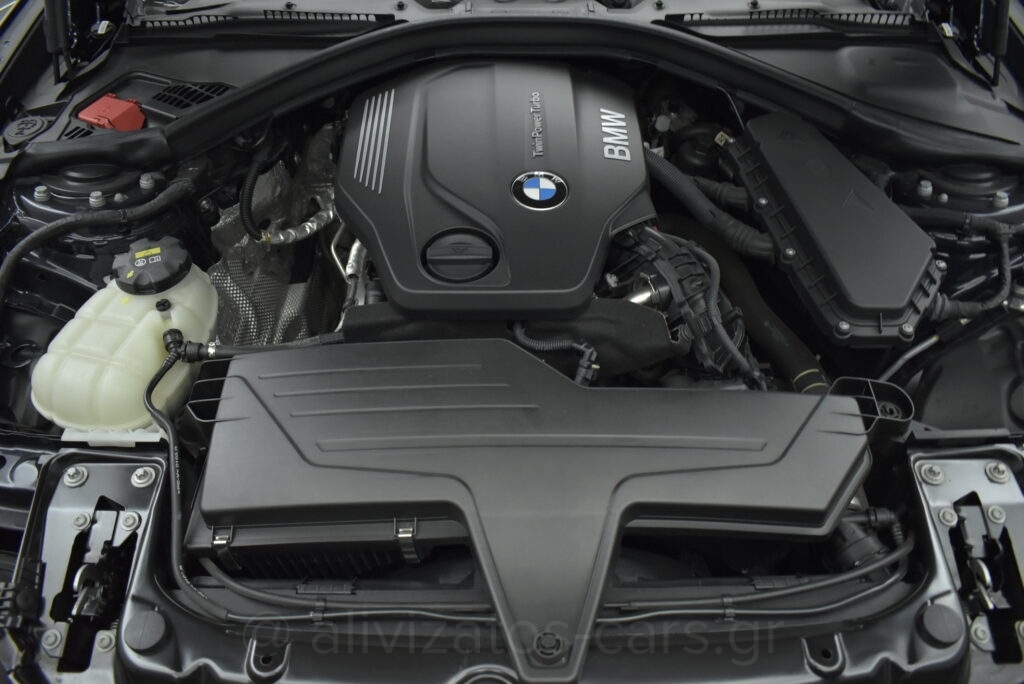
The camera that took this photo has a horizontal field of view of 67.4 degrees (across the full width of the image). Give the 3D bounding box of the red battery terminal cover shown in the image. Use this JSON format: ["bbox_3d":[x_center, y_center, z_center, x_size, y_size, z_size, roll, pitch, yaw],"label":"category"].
[{"bbox_3d":[-0.522,-0.294,1.016,0.080,0.036,0.060,18,50,16],"label":"red battery terminal cover"}]

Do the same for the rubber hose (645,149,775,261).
[{"bbox_3d":[0.249,-0.177,0.985,0.043,0.045,0.215,-32,55,-27],"label":"rubber hose"}]

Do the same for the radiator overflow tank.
[{"bbox_3d":[-0.410,0.001,0.817,0.192,0.170,0.165,0,47,0],"label":"radiator overflow tank"}]

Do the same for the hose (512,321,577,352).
[{"bbox_3d":[0.039,-0.007,0.857,0.075,0.030,0.032,0,47,0],"label":"hose"}]

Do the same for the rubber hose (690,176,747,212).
[{"bbox_3d":[0.271,-0.195,0.996,0.075,0.034,0.034,20,50,17],"label":"rubber hose"}]

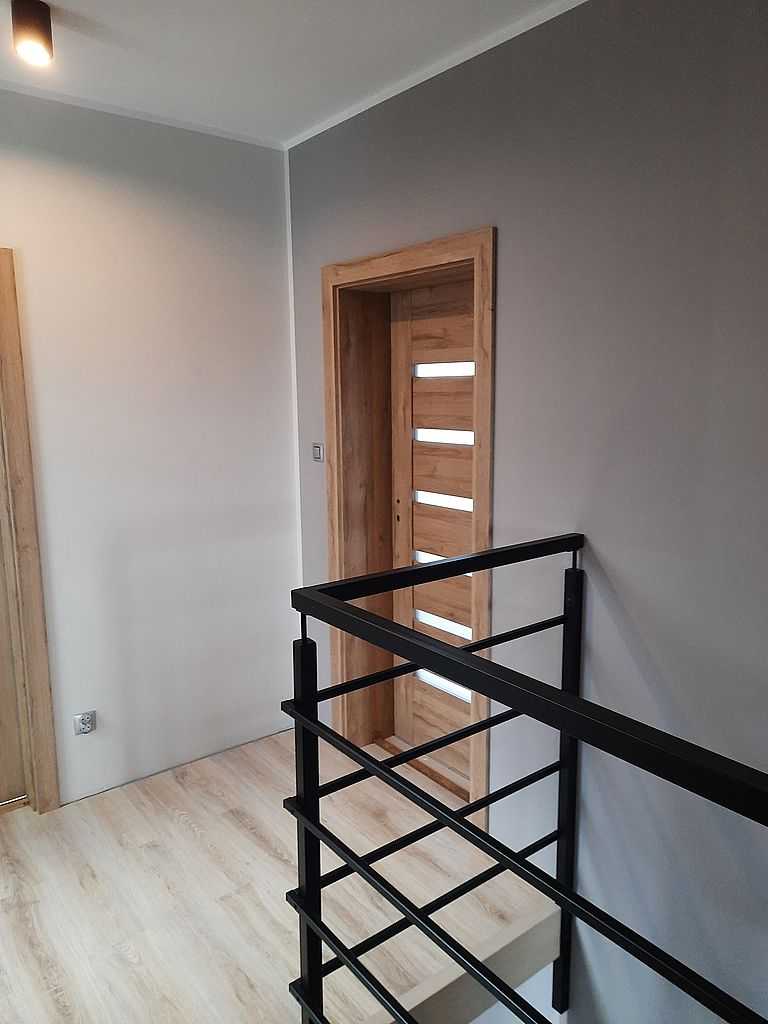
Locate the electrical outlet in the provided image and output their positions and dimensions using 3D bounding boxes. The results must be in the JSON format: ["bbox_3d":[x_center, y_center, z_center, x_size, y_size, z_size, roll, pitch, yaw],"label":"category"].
[{"bbox_3d":[-1.176,0.831,2.915,0.081,0.081,0.026,-8,12,-38],"label":"electrical outlet"}]

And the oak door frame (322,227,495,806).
[{"bbox_3d":[0.172,0.069,2.948,0.300,2.108,0.957,-8,12,-38],"label":"oak door frame"}]

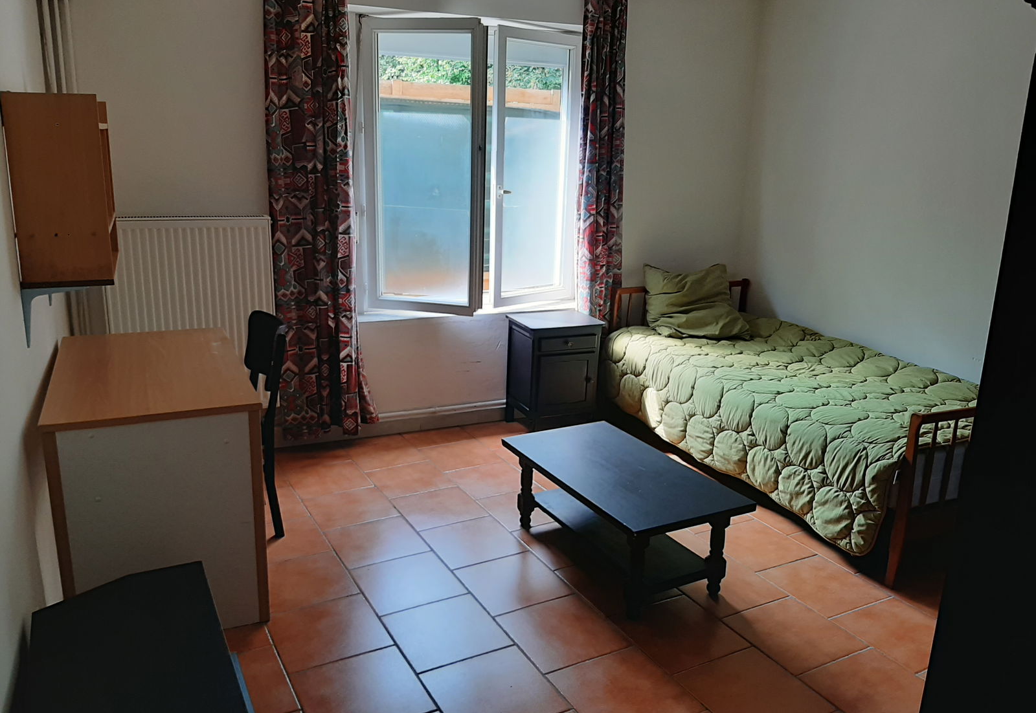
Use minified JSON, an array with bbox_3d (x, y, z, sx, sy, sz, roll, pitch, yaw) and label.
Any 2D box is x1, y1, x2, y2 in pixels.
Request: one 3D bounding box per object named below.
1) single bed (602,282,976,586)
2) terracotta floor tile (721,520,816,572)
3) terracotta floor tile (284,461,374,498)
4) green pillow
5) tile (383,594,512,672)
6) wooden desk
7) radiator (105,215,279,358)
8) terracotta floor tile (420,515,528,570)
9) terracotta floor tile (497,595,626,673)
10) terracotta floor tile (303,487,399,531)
[{"bbox_3d":[1.401,0.193,3.859,0.993,0.776,2.102,-4,15,-23],"label":"single bed"},{"bbox_3d":[0.964,0.772,3.167,0.335,0.010,0.335,-6,16,-28],"label":"terracotta floor tile"},{"bbox_3d":[-0.881,0.578,3.636,0.332,0.012,0.332,-6,16,-28],"label":"terracotta floor tile"},{"bbox_3d":[1.028,-0.325,4.494,0.560,0.460,0.190,-1,-14,-11],"label":"green pillow"},{"bbox_3d":[-0.233,0.886,2.502,0.332,0.010,0.327,-7,17,-29],"label":"tile"},{"bbox_3d":[-1.284,0.393,2.777,0.575,0.740,1.095,-5,16,-26],"label":"wooden desk"},{"bbox_3d":[-1.492,-0.169,3.590,0.712,0.922,0.102,-5,16,-25],"label":"radiator"},{"bbox_3d":[-0.177,0.740,3.088,0.332,0.012,0.332,-6,16,-28],"label":"terracotta floor tile"},{"bbox_3d":[0.144,0.904,2.556,0.335,0.010,0.335,-6,16,-28],"label":"terracotta floor tile"},{"bbox_3d":[-0.716,0.652,3.336,0.332,0.010,0.327,-7,17,-29],"label":"terracotta floor tile"}]

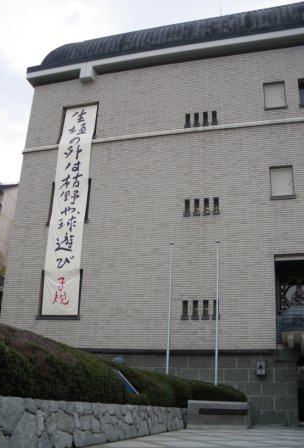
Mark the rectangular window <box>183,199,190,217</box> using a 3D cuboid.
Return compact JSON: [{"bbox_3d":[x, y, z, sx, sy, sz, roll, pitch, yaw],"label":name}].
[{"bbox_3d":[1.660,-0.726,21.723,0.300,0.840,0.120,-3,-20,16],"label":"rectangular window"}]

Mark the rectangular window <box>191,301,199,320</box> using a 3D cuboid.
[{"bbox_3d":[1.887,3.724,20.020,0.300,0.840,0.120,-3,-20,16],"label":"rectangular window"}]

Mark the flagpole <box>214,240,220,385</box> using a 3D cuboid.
[{"bbox_3d":[2.028,2.950,14.448,0.090,5.000,0.090,-3,-20,16],"label":"flagpole"}]

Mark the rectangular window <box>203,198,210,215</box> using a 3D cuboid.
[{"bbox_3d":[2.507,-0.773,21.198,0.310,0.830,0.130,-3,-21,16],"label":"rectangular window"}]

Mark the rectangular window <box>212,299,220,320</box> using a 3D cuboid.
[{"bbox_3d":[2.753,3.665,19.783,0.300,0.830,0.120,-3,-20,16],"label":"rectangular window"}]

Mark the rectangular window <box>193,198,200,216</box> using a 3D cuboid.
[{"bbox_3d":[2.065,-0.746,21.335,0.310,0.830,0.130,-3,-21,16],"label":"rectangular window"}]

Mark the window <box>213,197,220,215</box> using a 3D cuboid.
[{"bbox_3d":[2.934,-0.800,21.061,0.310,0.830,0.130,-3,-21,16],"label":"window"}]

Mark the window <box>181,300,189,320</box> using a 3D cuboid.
[{"bbox_3d":[1.369,3.533,18.960,0.301,0.803,0.160,-4,-21,15],"label":"window"}]

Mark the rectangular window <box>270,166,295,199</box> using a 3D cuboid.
[{"bbox_3d":[5.843,-1.837,20.882,1.020,1.580,0.150,-3,-20,16],"label":"rectangular window"}]

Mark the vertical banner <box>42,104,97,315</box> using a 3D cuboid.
[{"bbox_3d":[-4.039,-1.045,23.499,1.840,11.200,0.150,-3,-20,16],"label":"vertical banner"}]

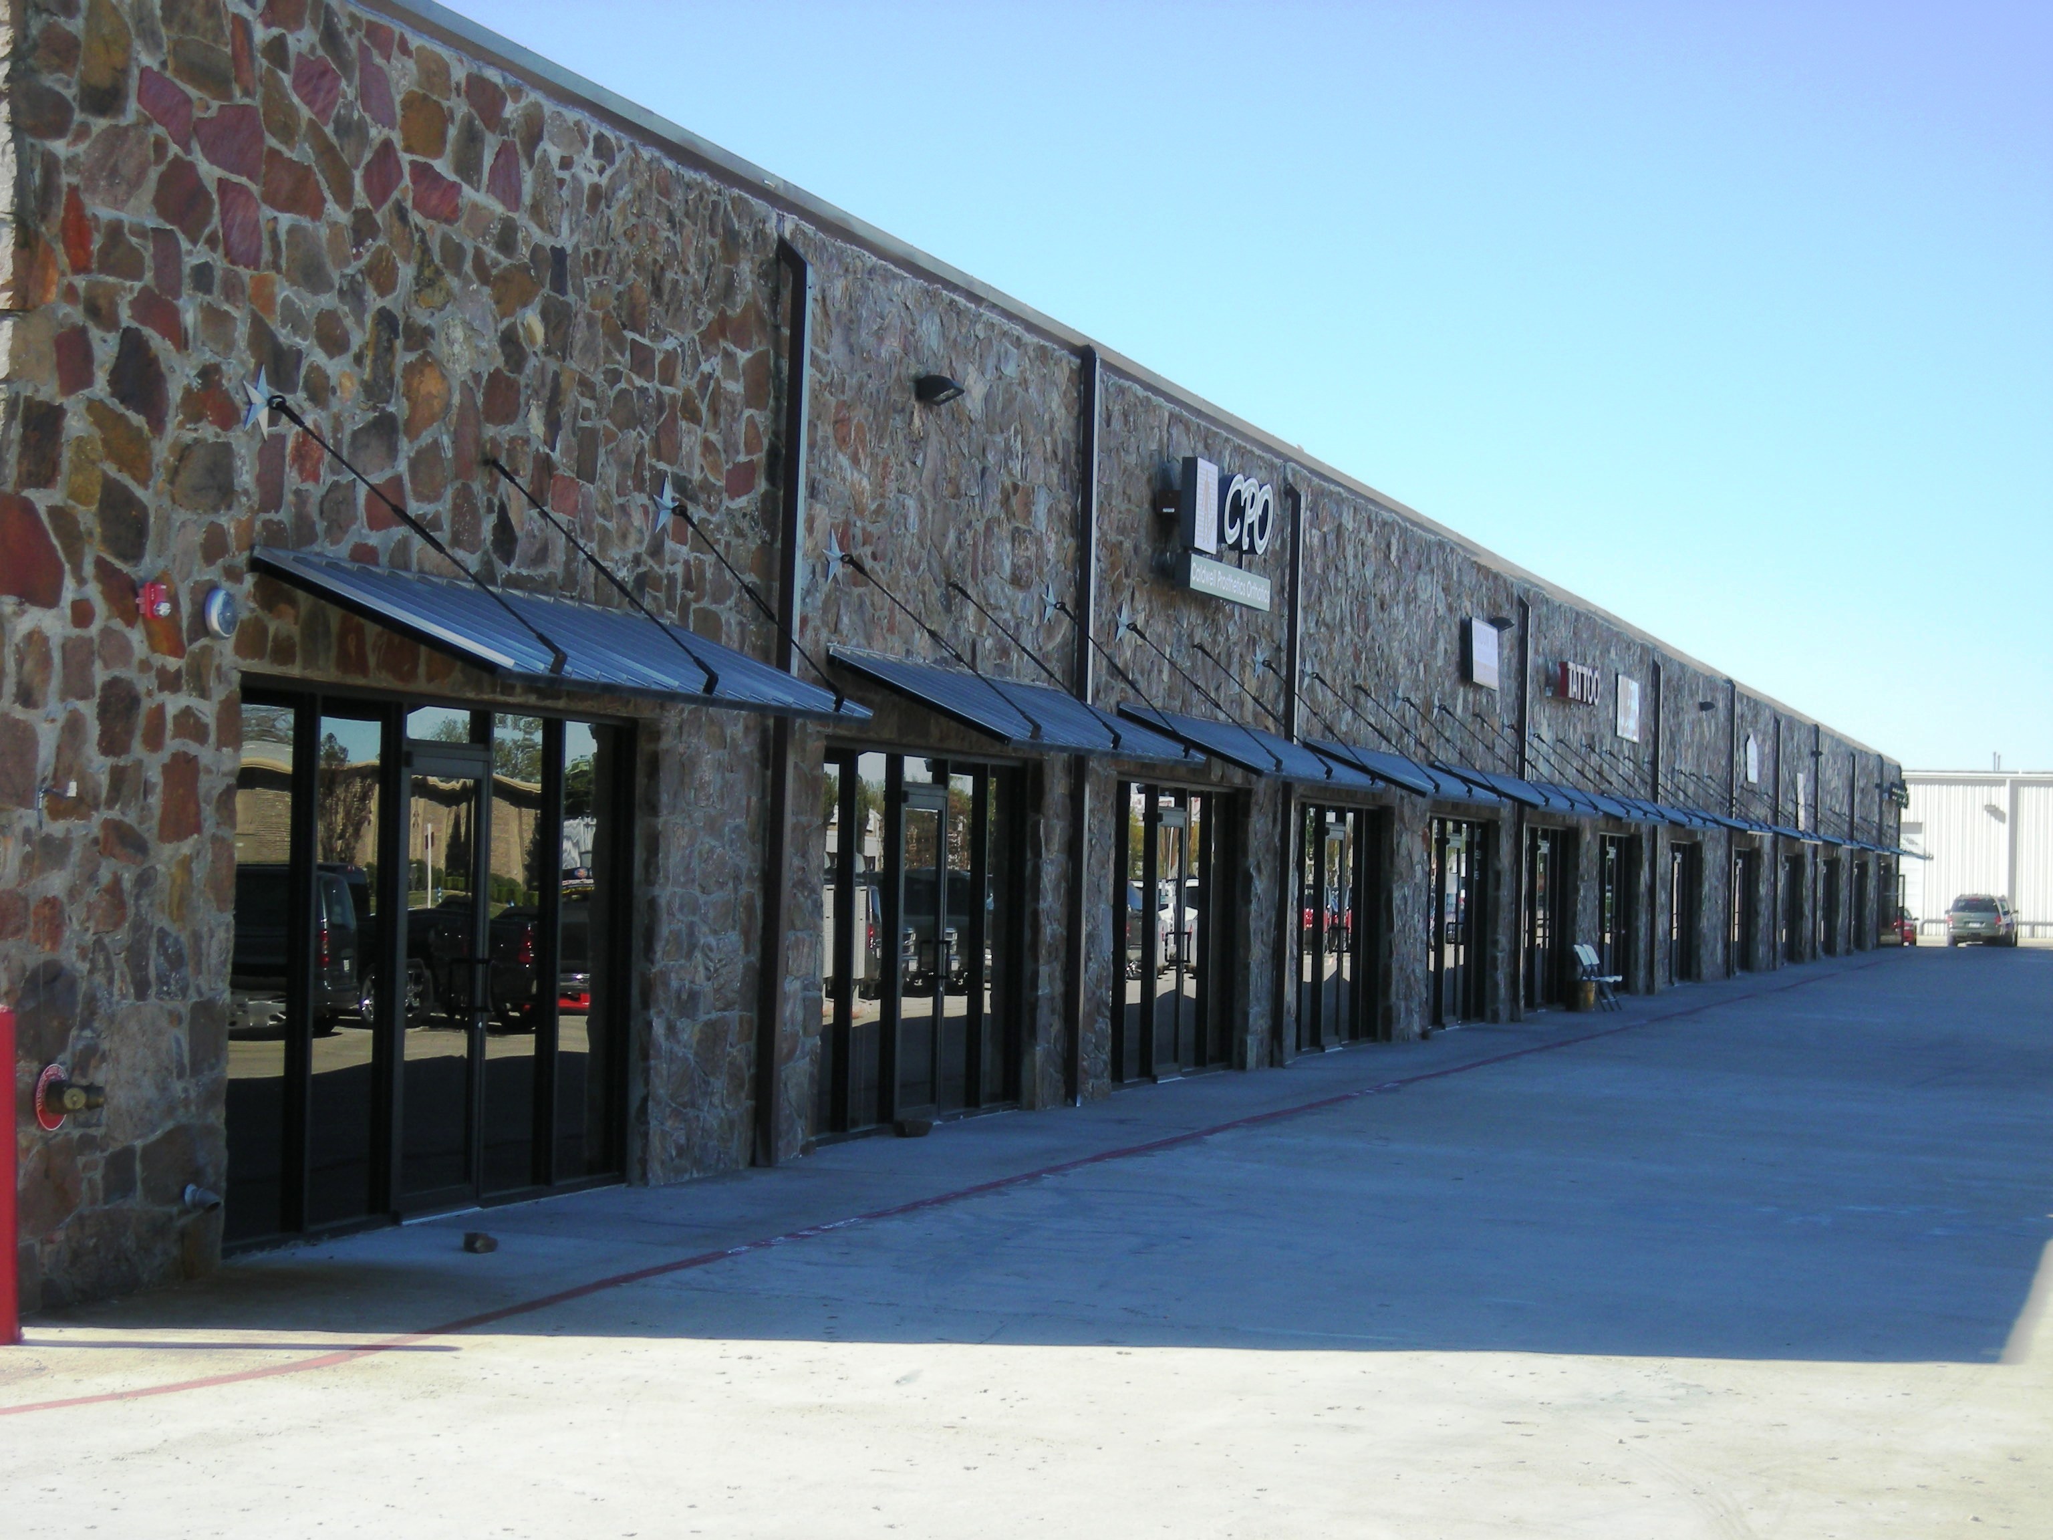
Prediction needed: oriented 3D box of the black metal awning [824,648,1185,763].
[{"bbox_3d":[0.038,-0.366,25.972,1.110,0.535,5.000,1,-2,16],"label":"black metal awning"}]

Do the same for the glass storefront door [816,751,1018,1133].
[{"bbox_3d":[-0.719,1.090,25.884,0.140,2.400,4.860,1,-1,16],"label":"glass storefront door"}]

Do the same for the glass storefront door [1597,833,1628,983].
[{"bbox_3d":[8.463,2.127,58.883,0.140,2.400,4.860,1,-1,16],"label":"glass storefront door"}]

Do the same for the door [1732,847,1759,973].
[{"bbox_3d":[13.577,2.705,77.265,0.140,2.400,4.860,1,-1,16],"label":"door"}]

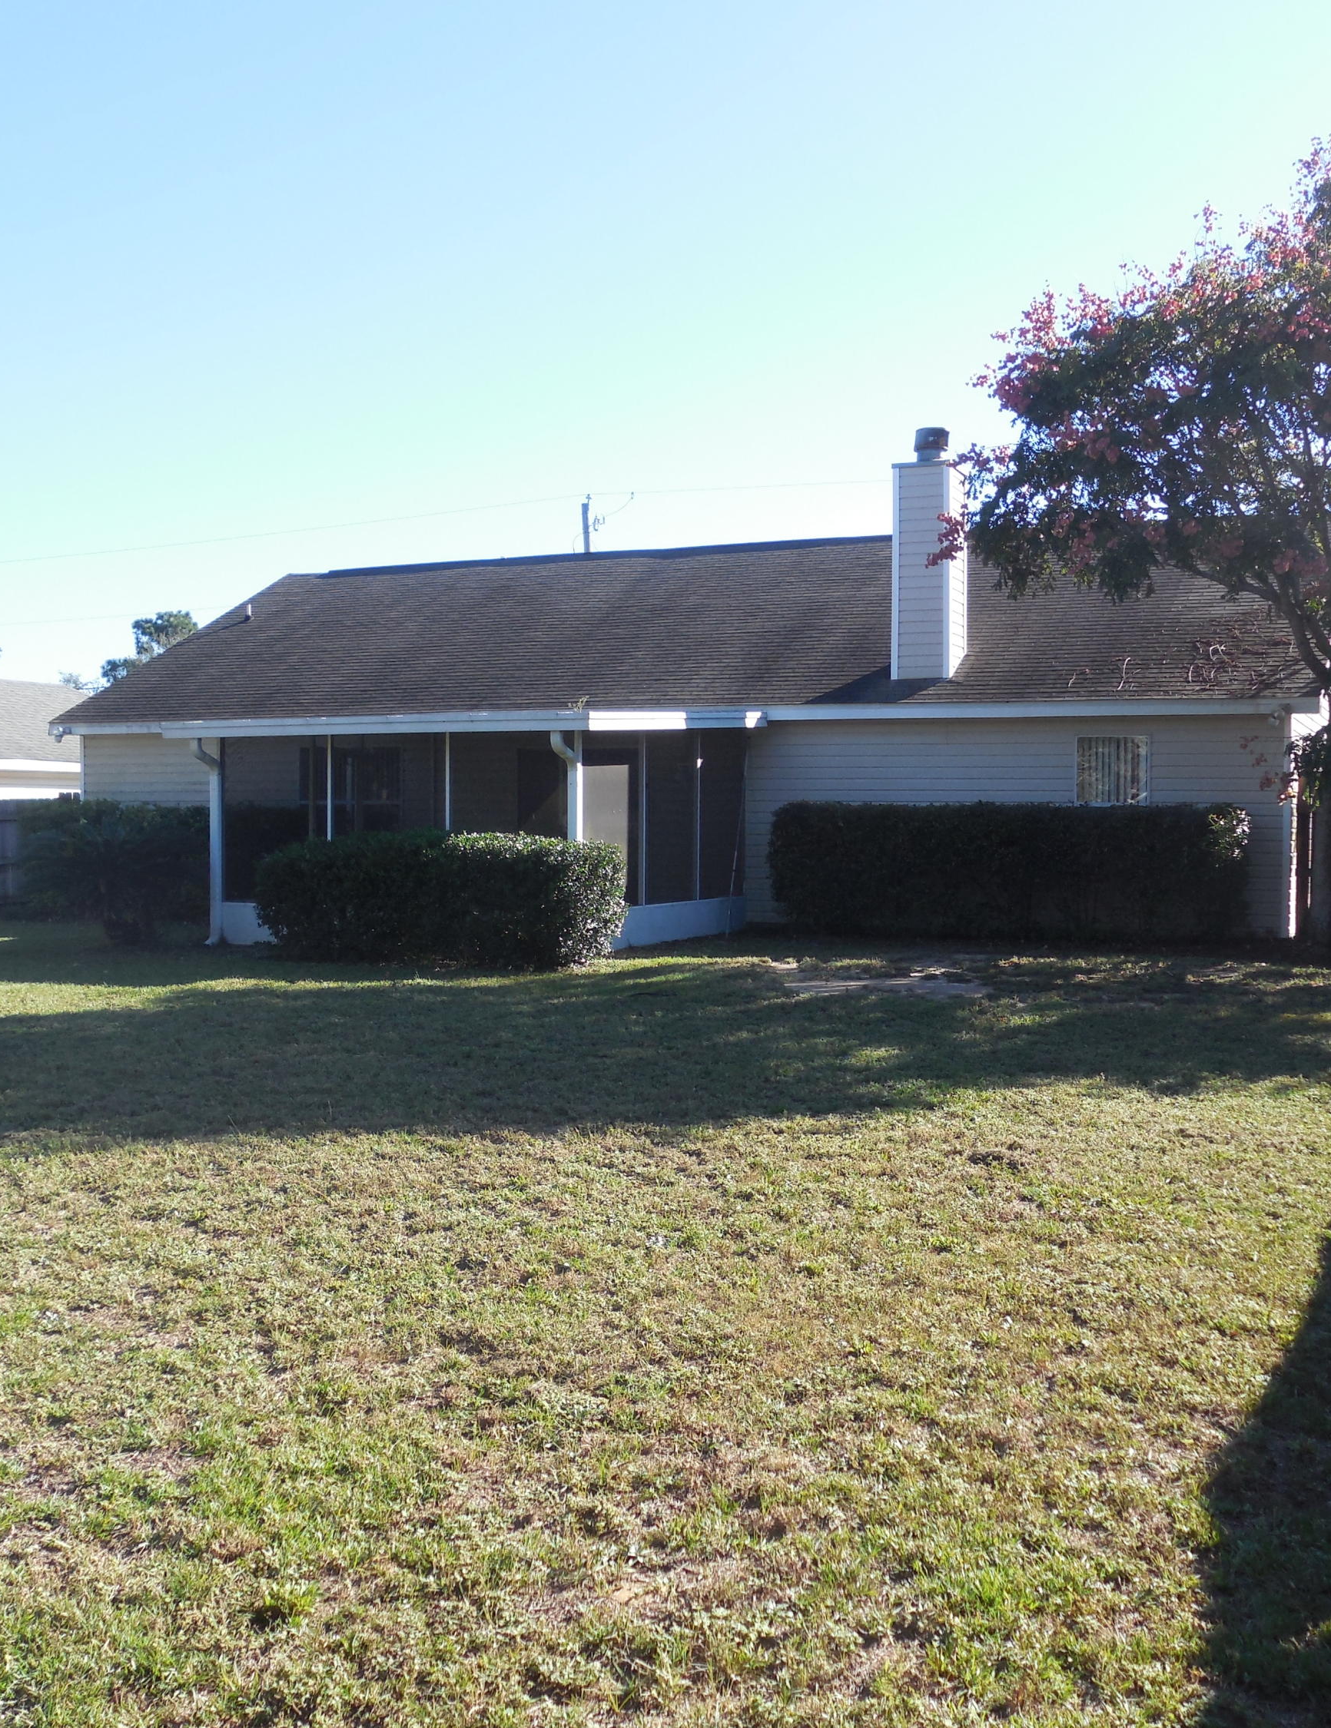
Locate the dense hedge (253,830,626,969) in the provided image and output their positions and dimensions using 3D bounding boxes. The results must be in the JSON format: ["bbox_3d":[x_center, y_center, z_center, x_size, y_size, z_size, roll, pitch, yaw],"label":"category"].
[{"bbox_3d":[-2.163,0.321,16.448,3.400,1.180,1.150,1,3,25],"label":"dense hedge"}]

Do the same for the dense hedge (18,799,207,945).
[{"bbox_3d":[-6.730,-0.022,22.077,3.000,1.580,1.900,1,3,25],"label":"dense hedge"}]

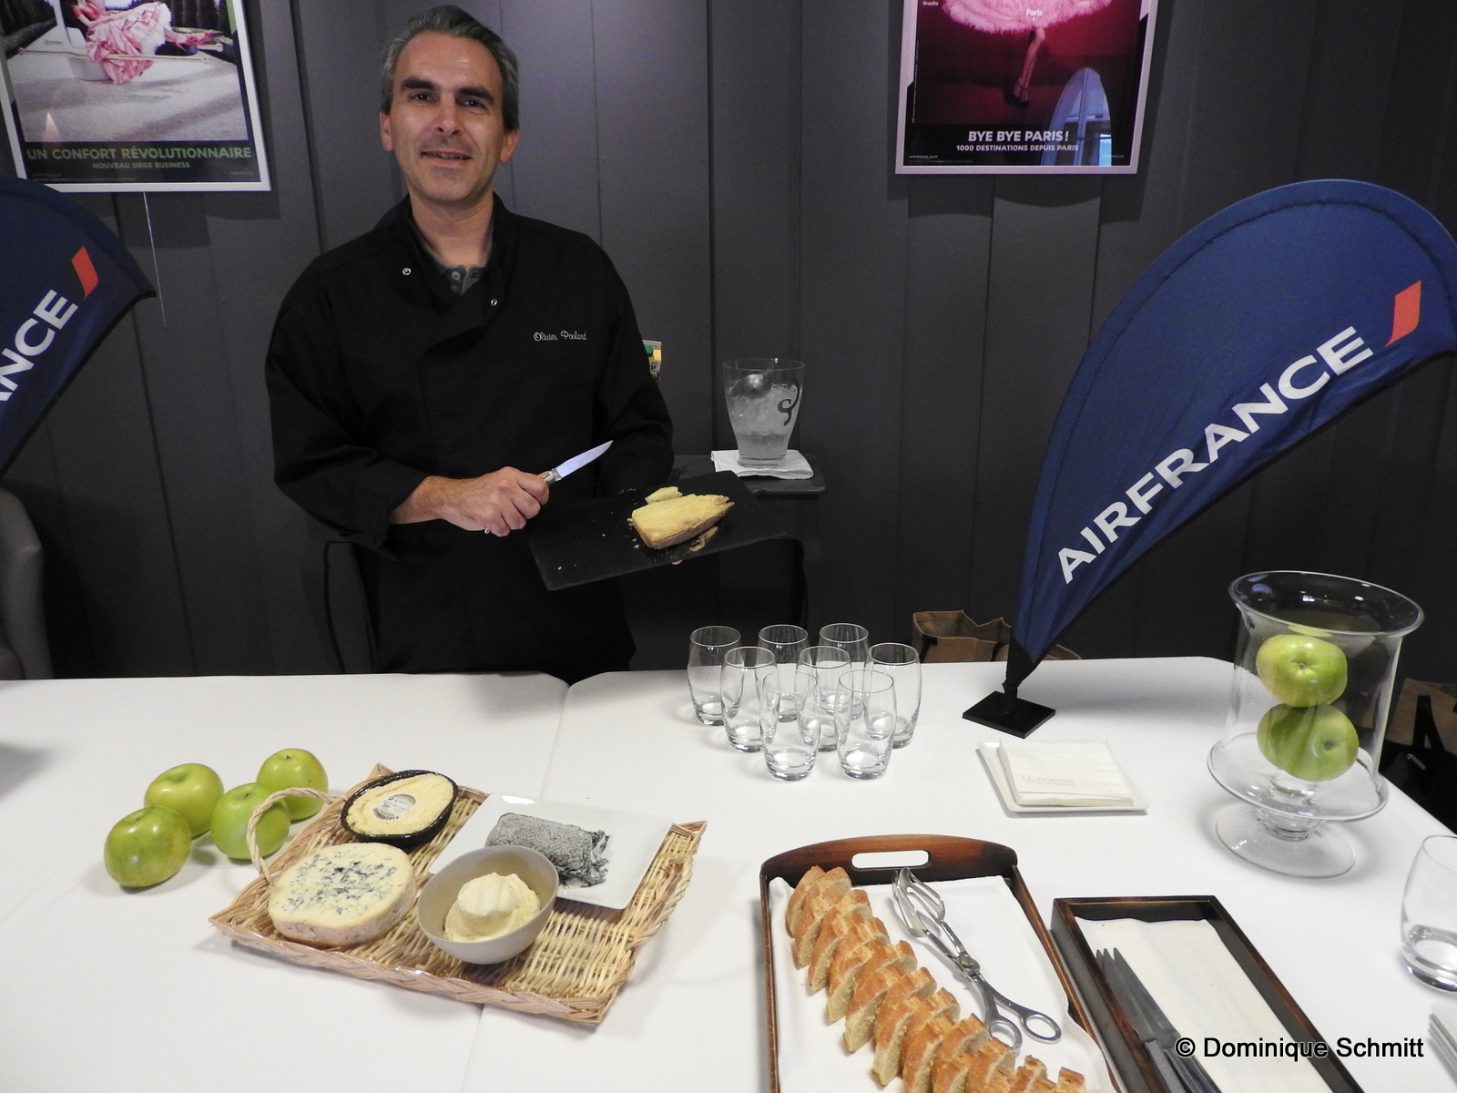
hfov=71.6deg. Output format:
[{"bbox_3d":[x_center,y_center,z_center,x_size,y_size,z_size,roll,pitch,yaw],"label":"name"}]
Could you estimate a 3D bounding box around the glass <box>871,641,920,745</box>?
[{"bbox_3d":[0.207,0.191,1.277,0.074,0.117,0.074,-1,17,0],"label":"glass"}]

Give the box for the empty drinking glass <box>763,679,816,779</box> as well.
[{"bbox_3d":[0.072,0.209,1.175,0.071,0.112,0.071,-1,17,0],"label":"empty drinking glass"}]

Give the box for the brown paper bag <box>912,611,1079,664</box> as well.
[{"bbox_3d":[0.590,0.444,2.328,0.370,0.510,0.180,7,18,24],"label":"brown paper bag"}]

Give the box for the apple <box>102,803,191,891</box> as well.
[{"bbox_3d":[-0.583,0.302,1.018,0.079,0.075,0.079,-1,17,0],"label":"apple"}]

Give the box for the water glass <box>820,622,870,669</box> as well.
[{"bbox_3d":[0.151,0.165,1.320,0.071,0.112,0.071,-1,17,0],"label":"water glass"}]

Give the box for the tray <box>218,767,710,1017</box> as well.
[{"bbox_3d":[-0.249,0.305,0.956,0.415,0.062,0.288,4,17,17],"label":"tray"}]

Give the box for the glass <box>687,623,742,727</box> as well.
[{"bbox_3d":[-0.016,0.174,1.341,0.074,0.117,0.074,-1,17,0],"label":"glass"}]

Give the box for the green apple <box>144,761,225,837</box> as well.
[{"bbox_3d":[-0.577,0.268,1.070,0.083,0.075,0.083,-1,17,0],"label":"green apple"}]

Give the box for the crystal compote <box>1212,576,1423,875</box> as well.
[{"bbox_3d":[0.586,0.183,1.029,0.169,0.268,0.169,-1,17,0],"label":"crystal compote"}]

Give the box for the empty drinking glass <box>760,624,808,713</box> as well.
[{"bbox_3d":[0.072,0.167,1.317,0.071,0.112,0.071,-1,17,0],"label":"empty drinking glass"}]

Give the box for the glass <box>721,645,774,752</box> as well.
[{"bbox_3d":[0.028,0.195,1.273,0.074,0.117,0.074,-1,17,0],"label":"glass"}]

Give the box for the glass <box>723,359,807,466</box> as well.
[{"bbox_3d":[0.075,-0.289,2.212,0.176,0.220,0.176,-1,17,0],"label":"glass"}]

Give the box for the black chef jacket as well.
[{"bbox_3d":[-0.394,-0.129,1.539,0.590,0.750,0.380,-4,17,-10],"label":"black chef jacket"}]

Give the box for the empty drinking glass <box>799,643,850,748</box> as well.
[{"bbox_3d":[0.118,0.189,1.243,0.071,0.112,0.071,-1,17,0],"label":"empty drinking glass"}]

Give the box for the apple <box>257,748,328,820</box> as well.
[{"bbox_3d":[-0.488,0.266,1.132,0.077,0.074,0.077,-1,17,0],"label":"apple"}]

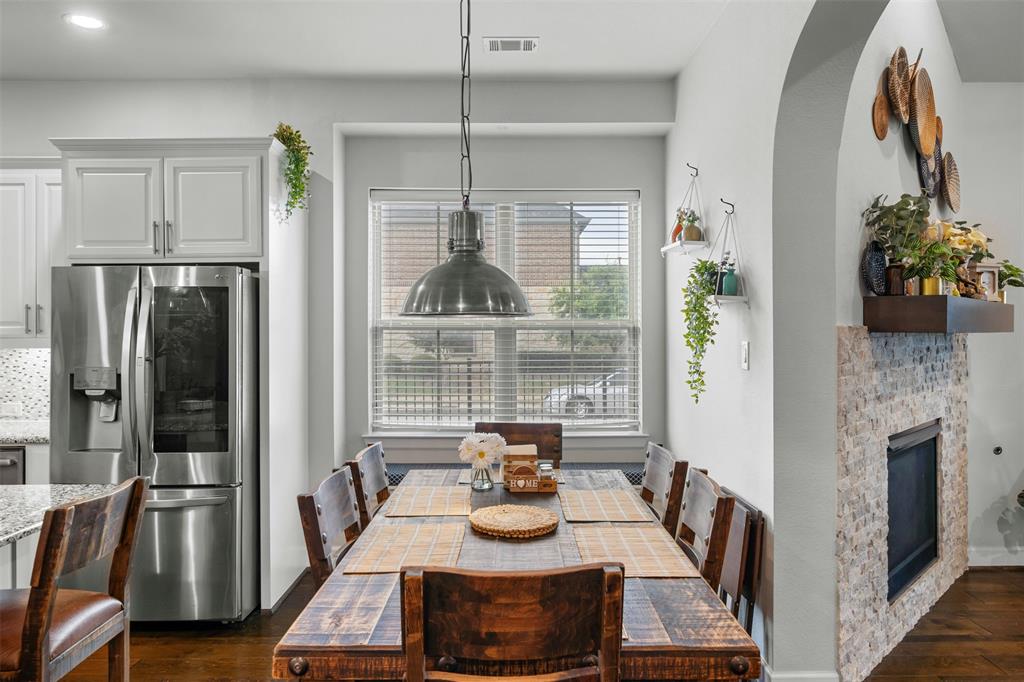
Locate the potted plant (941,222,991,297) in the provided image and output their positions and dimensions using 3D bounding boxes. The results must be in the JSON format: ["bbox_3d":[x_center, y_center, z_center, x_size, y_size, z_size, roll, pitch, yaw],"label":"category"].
[{"bbox_3d":[2.220,-0.384,3.196,0.210,0.390,0.250,1,1,45],"label":"potted plant"}]

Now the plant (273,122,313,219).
[{"bbox_3d":[-1.215,-0.941,3.619,0.180,0.520,0.270,0,1,0],"label":"plant"}]

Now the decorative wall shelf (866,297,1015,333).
[{"bbox_3d":[2.085,-0.114,3.129,0.290,0.148,1.420,1,1,45],"label":"decorative wall shelf"}]

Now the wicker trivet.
[{"bbox_3d":[0.007,0.635,2.323,0.318,0.022,0.318,0,1,0],"label":"wicker trivet"}]

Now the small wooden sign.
[{"bbox_3d":[0.086,0.617,2.800,0.215,0.085,0.080,0,0,-5],"label":"small wooden sign"}]

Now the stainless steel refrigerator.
[{"bbox_3d":[-1.775,0.520,3.540,0.910,1.770,0.870,0,0,0],"label":"stainless steel refrigerator"}]

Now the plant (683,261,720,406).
[{"bbox_3d":[0.890,-0.040,3.060,0.170,0.670,0.200,0,0,0],"label":"plant"}]

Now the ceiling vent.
[{"bbox_3d":[0.000,-1.622,3.590,0.305,0.030,0.200,0,0,0],"label":"ceiling vent"}]

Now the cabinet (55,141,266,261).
[{"bbox_3d":[-1.795,-0.718,3.642,1.100,0.620,0.630,0,1,0],"label":"cabinet"}]

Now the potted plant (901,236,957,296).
[{"bbox_3d":[1.750,-0.310,2.750,0.220,0.260,0.220,0,0,-45],"label":"potted plant"}]

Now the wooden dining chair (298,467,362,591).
[{"bbox_3d":[-0.360,0.918,2.147,0.540,0.940,0.445,0,1,0],"label":"wooden dining chair"}]

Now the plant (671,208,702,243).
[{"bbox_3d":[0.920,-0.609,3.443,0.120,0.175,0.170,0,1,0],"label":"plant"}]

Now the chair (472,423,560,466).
[{"bbox_3d":[0.033,0.922,3.182,0.460,0.965,0.540,0,1,0],"label":"chair"}]

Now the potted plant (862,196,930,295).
[{"bbox_3d":[1.600,-0.400,2.715,0.230,0.430,0.270,1,1,45],"label":"potted plant"}]

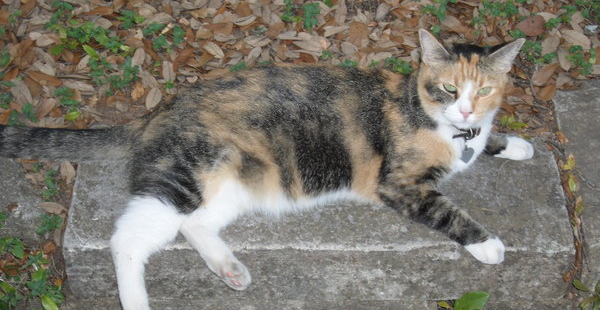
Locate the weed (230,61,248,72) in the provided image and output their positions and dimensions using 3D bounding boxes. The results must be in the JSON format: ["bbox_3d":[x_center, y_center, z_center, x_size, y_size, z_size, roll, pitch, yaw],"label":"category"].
[{"bbox_3d":[-0.087,-0.127,1.897,0.026,0.016,0.017,0,41,-1],"label":"weed"}]

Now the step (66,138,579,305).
[{"bbox_3d":[0.024,0.072,1.756,0.637,0.093,0.245,0,41,-1],"label":"step"}]

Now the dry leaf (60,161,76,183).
[{"bbox_3d":[-0.291,0.022,1.655,0.018,0.011,0.036,-4,42,-5],"label":"dry leaf"}]

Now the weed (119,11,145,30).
[{"bbox_3d":[-0.253,-0.202,1.980,0.039,0.022,0.026,0,41,-1],"label":"weed"}]

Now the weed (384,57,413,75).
[{"bbox_3d":[0.135,-0.123,1.809,0.036,0.017,0.022,0,42,0],"label":"weed"}]

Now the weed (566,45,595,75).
[{"bbox_3d":[0.387,-0.130,1.815,0.034,0.023,0.038,0,42,0],"label":"weed"}]

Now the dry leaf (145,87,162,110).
[{"bbox_3d":[-0.195,-0.075,1.751,0.018,0.010,0.037,10,42,11],"label":"dry leaf"}]

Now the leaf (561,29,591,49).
[{"bbox_3d":[0.396,-0.167,1.883,0.028,0.012,0.055,-32,50,-31],"label":"leaf"}]

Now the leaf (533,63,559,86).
[{"bbox_3d":[0.340,-0.113,1.821,0.021,0.012,0.062,22,46,23],"label":"leaf"}]

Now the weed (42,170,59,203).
[{"bbox_3d":[-0.329,0.042,1.738,0.021,0.025,0.041,0,41,-1],"label":"weed"}]

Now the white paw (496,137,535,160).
[{"bbox_3d":[0.287,-0.009,1.760,0.051,0.027,0.033,7,42,7],"label":"white paw"}]

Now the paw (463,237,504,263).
[{"bbox_3d":[0.228,0.118,1.626,0.043,0.027,0.032,31,49,30],"label":"paw"}]

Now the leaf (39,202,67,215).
[{"bbox_3d":[-0.303,0.065,1.617,0.035,0.010,0.015,17,44,18],"label":"leaf"}]

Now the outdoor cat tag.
[{"bbox_3d":[0.203,0.000,1.600,0.017,0.019,0.003,6,2,-13],"label":"outdoor cat tag"}]

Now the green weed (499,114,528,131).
[{"bbox_3d":[0.282,-0.043,1.737,0.040,0.015,0.019,0,41,0],"label":"green weed"}]

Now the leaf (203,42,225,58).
[{"bbox_3d":[-0.120,-0.145,1.829,0.014,0.009,0.036,-31,50,-30],"label":"leaf"}]

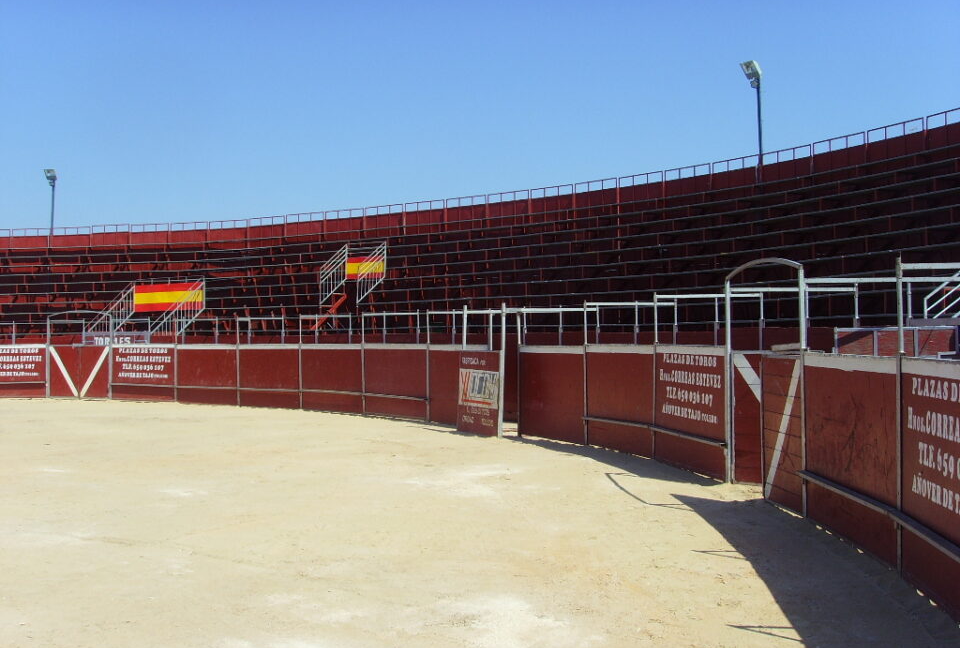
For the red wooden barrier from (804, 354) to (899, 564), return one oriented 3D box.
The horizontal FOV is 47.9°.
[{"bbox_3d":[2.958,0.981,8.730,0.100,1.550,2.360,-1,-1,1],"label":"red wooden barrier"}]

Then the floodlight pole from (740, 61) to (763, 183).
[{"bbox_3d":[6.411,-4.736,25.220,0.340,2.800,0.420,0,-1,-32],"label":"floodlight pole"}]

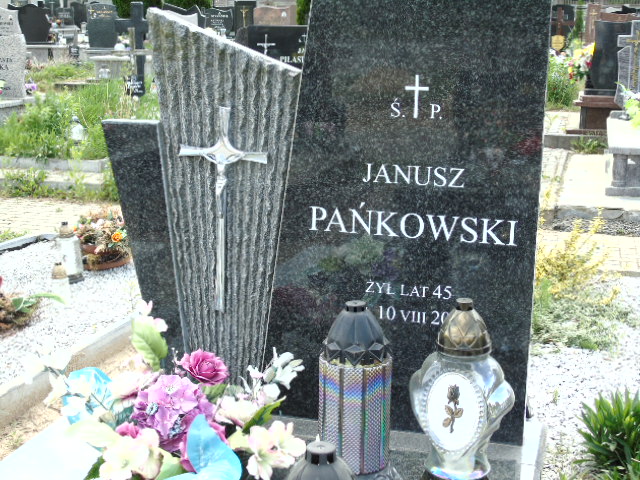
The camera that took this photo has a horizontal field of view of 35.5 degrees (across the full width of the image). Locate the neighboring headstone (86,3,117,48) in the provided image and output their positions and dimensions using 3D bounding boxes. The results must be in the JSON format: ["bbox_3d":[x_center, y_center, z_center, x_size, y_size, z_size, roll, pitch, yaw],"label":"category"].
[{"bbox_3d":[-3.934,-3.853,18.000,0.485,0.800,0.100,2,15,6],"label":"neighboring headstone"}]

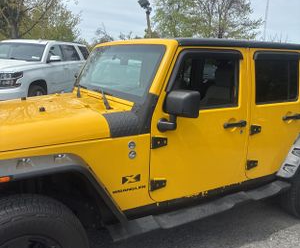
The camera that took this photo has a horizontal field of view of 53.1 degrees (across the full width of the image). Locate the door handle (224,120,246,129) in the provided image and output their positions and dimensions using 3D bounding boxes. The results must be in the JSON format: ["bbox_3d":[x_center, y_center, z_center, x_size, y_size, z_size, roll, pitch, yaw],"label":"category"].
[{"bbox_3d":[0.722,0.003,2.551,0.233,0.043,0.050,-6,13,-27],"label":"door handle"}]

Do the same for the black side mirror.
[{"bbox_3d":[0.196,-0.090,2.139,0.215,0.295,0.250,-6,13,-27],"label":"black side mirror"}]

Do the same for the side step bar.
[{"bbox_3d":[0.522,0.696,2.560,1.795,0.085,0.165,-6,13,-27],"label":"side step bar"}]

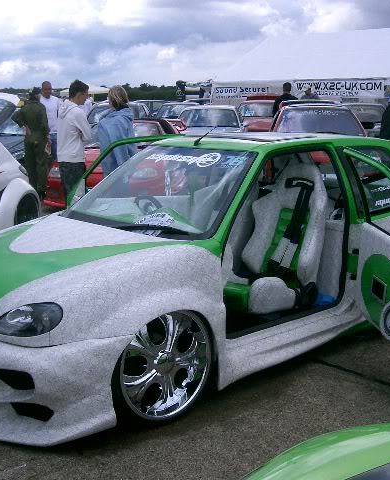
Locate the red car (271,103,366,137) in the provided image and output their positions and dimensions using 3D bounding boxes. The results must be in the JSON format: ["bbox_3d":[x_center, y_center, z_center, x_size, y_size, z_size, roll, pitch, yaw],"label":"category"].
[{"bbox_3d":[2.111,-1.584,12.228,1.640,1.390,3.800,1,11,4],"label":"red car"}]

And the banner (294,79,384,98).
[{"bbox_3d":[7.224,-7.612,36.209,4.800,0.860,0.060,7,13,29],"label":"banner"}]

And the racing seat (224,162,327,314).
[{"bbox_3d":[0.464,-0.046,4.614,0.880,0.860,0.530,-11,16,-44],"label":"racing seat"}]

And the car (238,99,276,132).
[{"bbox_3d":[1.990,-3.334,20.954,1.650,1.410,3.900,-1,11,-2],"label":"car"}]

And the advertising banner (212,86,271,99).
[{"bbox_3d":[2.779,-8.617,42.128,3.700,0.700,0.060,7,13,29],"label":"advertising banner"}]

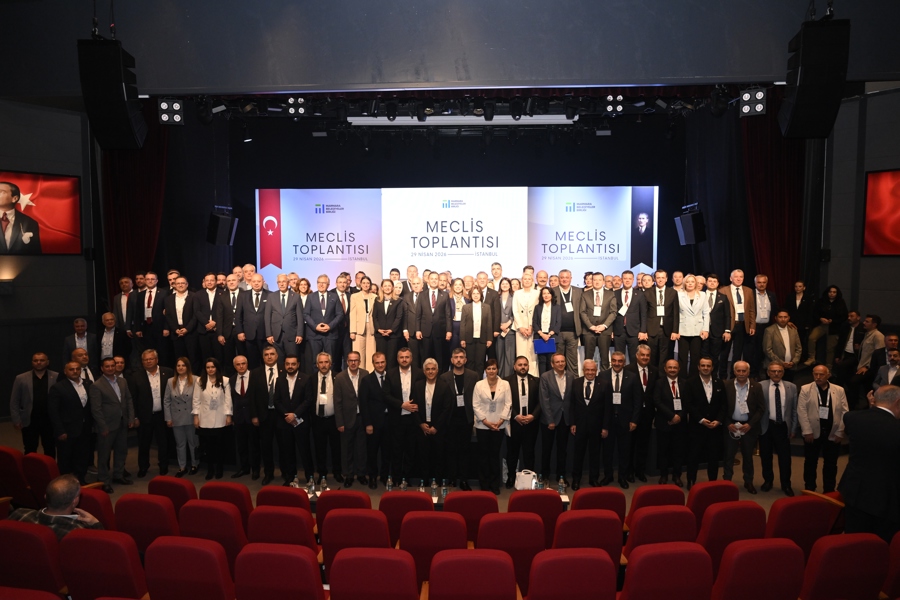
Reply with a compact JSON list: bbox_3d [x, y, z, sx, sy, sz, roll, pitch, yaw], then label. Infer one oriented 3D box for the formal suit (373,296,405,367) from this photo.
[{"bbox_3d":[-1.104,0.568,10.647,0.510,1.298,0.290,0,4,-6],"label":"formal suit"}]

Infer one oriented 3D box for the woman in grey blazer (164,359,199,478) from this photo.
[{"bbox_3d":[-3.720,1.613,8.263,0.480,1.668,0.330,-1,4,-14],"label":"woman in grey blazer"}]

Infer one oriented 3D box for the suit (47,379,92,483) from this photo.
[{"bbox_3d":[-5.060,1.743,8.000,0.370,1.428,0.580,2,4,33],"label":"suit"}]

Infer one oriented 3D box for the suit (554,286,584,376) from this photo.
[{"bbox_3d":[1.704,0.522,8.700,0.520,1.422,0.320,1,4,8],"label":"suit"}]

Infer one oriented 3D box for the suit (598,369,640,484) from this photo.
[{"bbox_3d":[2.181,1.607,7.720,0.530,1.490,0.330,0,4,6],"label":"suit"}]

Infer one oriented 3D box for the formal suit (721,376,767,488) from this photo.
[{"bbox_3d":[3.865,1.737,7.891,0.550,1.438,0.340,2,4,22],"label":"formal suit"}]

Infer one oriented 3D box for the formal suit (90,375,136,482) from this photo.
[{"bbox_3d":[-4.500,1.717,8.000,0.360,1.482,0.560,3,5,40],"label":"formal suit"}]

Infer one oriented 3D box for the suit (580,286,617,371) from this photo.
[{"bbox_3d":[2.500,0.531,10.056,0.580,1.482,0.340,1,3,13],"label":"suit"}]

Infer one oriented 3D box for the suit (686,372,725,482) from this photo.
[{"bbox_3d":[3.292,1.656,7.700,0.540,1.402,0.340,1,4,12],"label":"suit"}]

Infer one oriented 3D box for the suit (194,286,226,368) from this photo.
[{"bbox_3d":[-3.617,0.549,9.100,0.540,1.449,0.330,-1,4,-10],"label":"suit"}]

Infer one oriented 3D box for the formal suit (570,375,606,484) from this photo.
[{"bbox_3d":[1.849,1.708,7.953,0.540,1.482,0.320,1,4,10],"label":"formal suit"}]

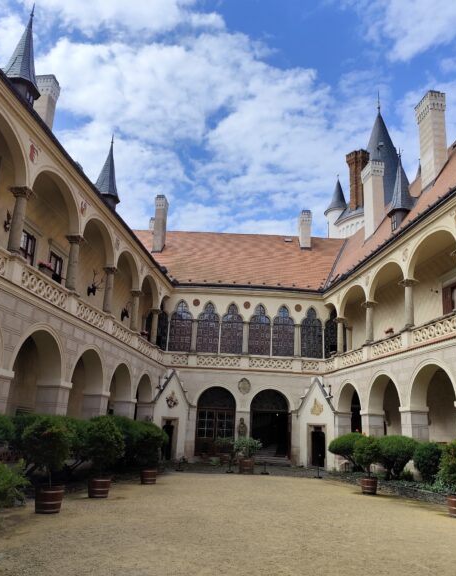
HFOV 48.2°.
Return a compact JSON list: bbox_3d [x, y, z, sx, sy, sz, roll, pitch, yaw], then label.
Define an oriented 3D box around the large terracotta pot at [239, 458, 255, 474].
[{"bbox_3d":[0.727,6.901,19.735,0.580,0.560,0.580,3,-15,1],"label":"large terracotta pot"}]

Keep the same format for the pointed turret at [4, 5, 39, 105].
[{"bbox_3d":[-6.188,-7.142,15.781,1.184,3.737,1.184,0,-16,7],"label":"pointed turret"}]

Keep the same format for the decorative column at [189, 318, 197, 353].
[{"bbox_3d":[-1.947,2.785,29.868,0.381,1.965,0.381,3,-16,-2],"label":"decorative column"}]

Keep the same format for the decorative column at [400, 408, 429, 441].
[{"bbox_3d":[6.939,5.735,18.829,0.700,2.600,0.860,5,-16,-7],"label":"decorative column"}]

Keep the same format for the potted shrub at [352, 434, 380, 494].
[{"bbox_3d":[4.437,5.567,16.202,0.799,1.758,0.799,-1,-16,15],"label":"potted shrub"}]

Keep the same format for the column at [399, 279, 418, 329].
[{"bbox_3d":[7.603,0.660,21.448,0.570,2.109,0.570,5,-16,-8],"label":"column"}]

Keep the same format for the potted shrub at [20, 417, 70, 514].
[{"bbox_3d":[-3.683,3.490,10.199,1.007,1.806,1.007,7,-17,-17],"label":"potted shrub"}]

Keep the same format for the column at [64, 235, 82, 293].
[{"bbox_3d":[-5.458,-0.825,17.943,0.494,1.998,0.494,0,-16,7],"label":"column"}]

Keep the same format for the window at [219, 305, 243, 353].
[{"bbox_3d":[0.215,2.386,29.700,1.270,2.850,0.220,3,-15,1],"label":"window"}]

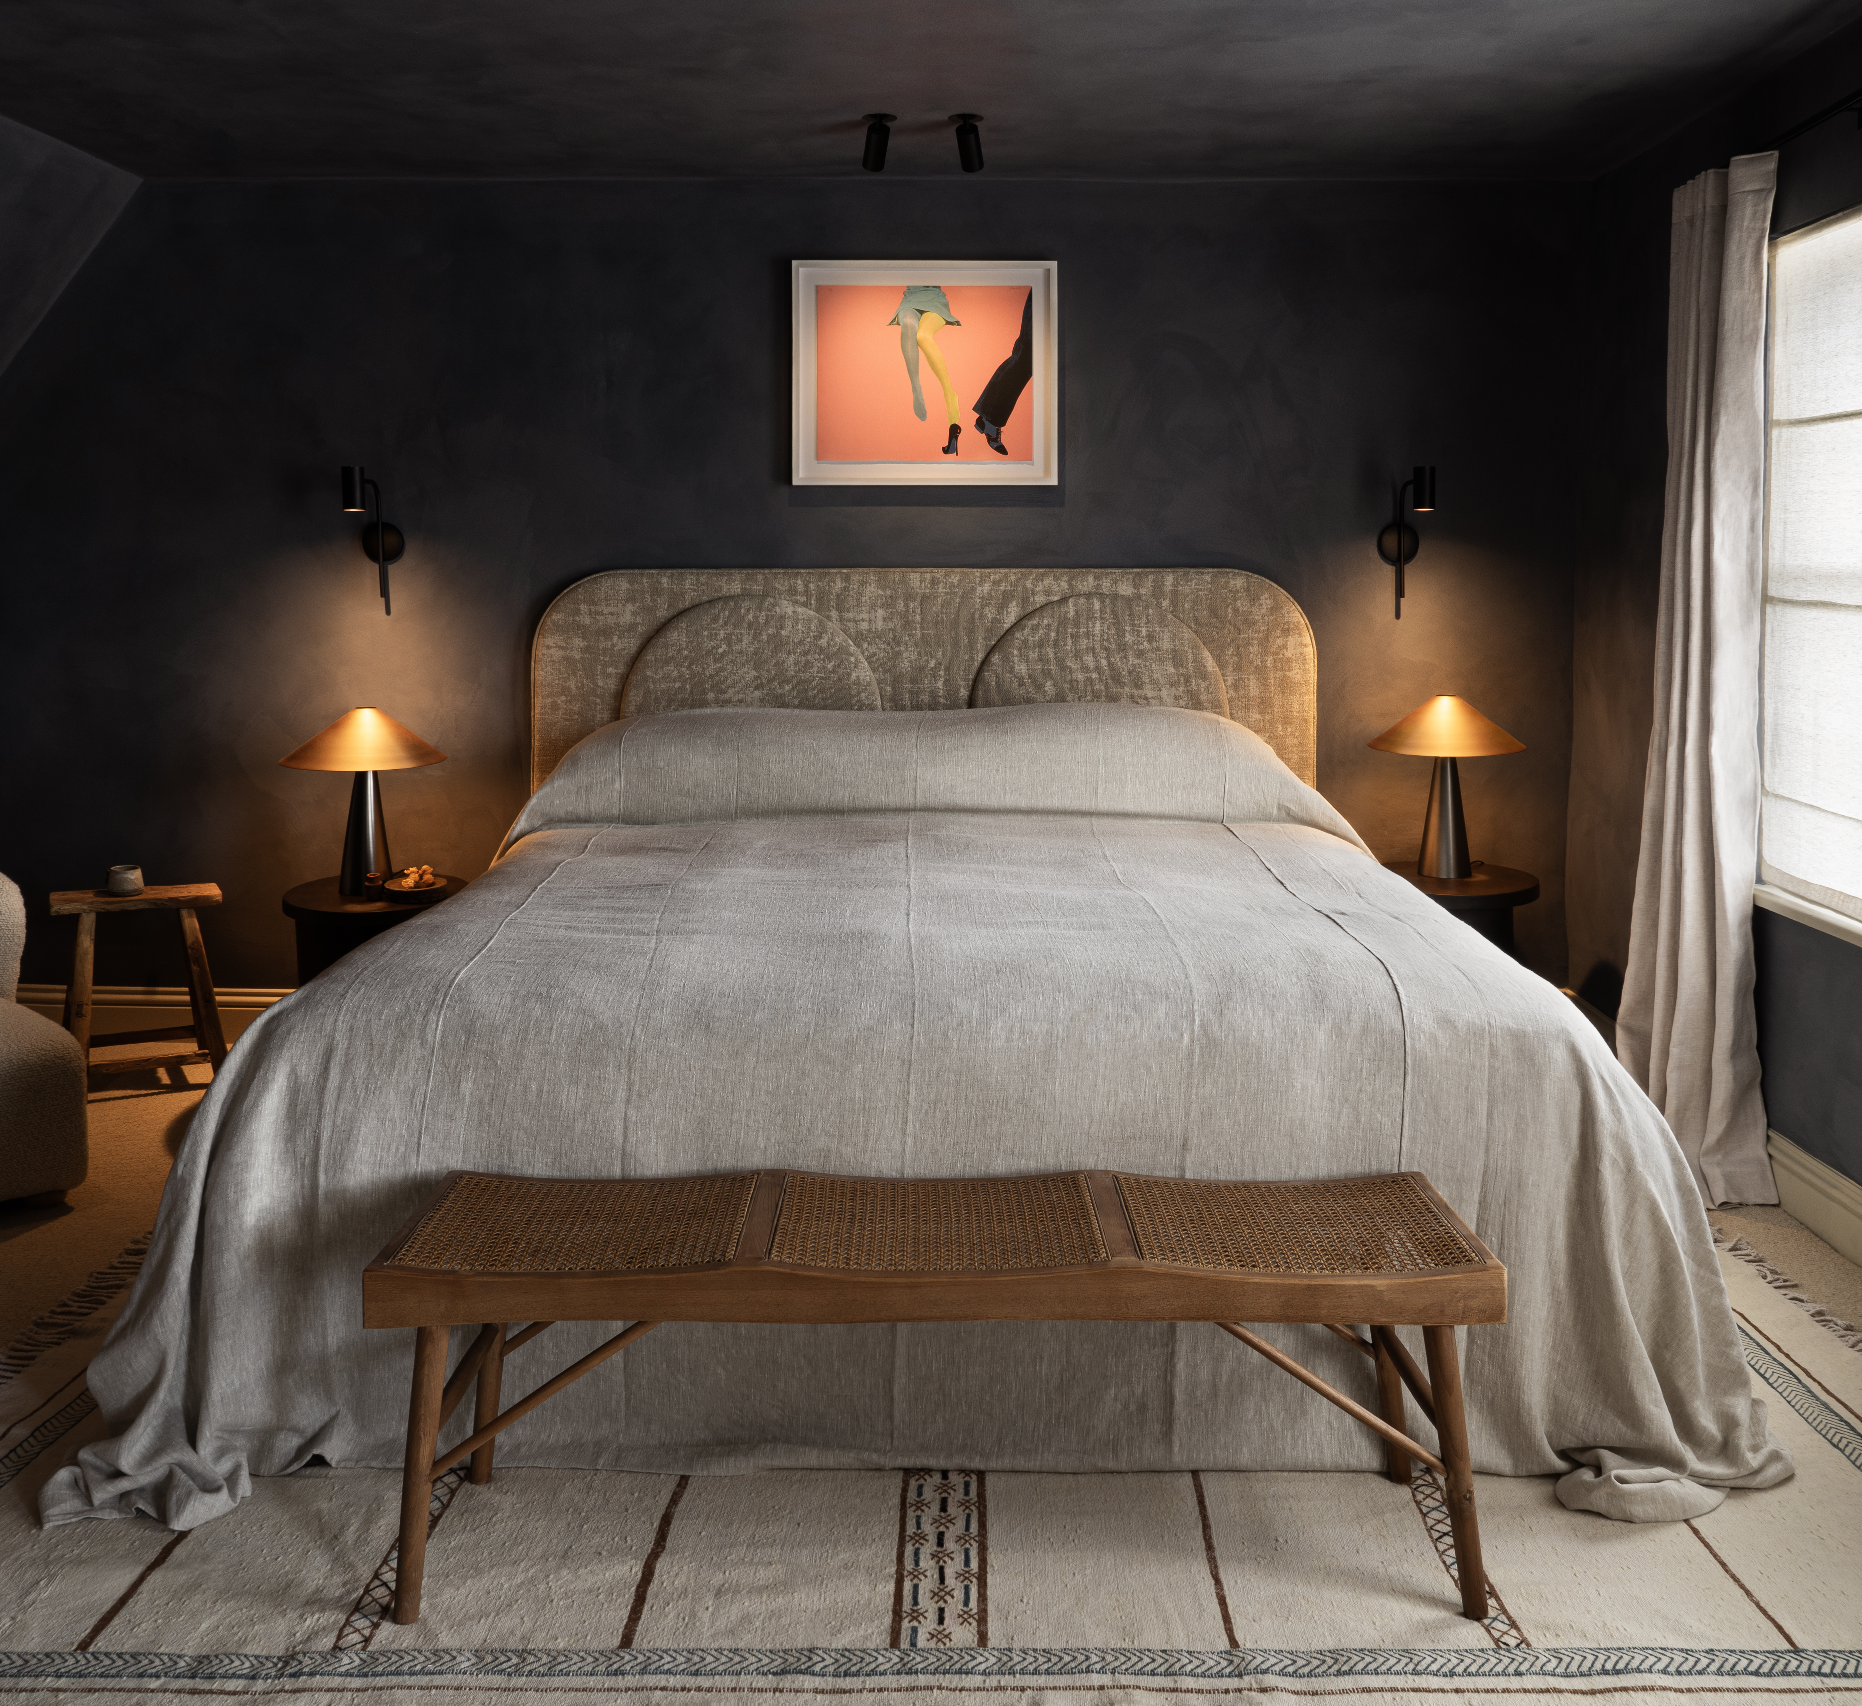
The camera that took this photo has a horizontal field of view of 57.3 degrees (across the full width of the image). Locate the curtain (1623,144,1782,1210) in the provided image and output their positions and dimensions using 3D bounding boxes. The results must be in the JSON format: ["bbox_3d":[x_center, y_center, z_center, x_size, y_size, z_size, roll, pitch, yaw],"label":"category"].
[{"bbox_3d":[1.586,-0.357,3.520,0.200,2.020,0.520,0,6,0],"label":"curtain"}]

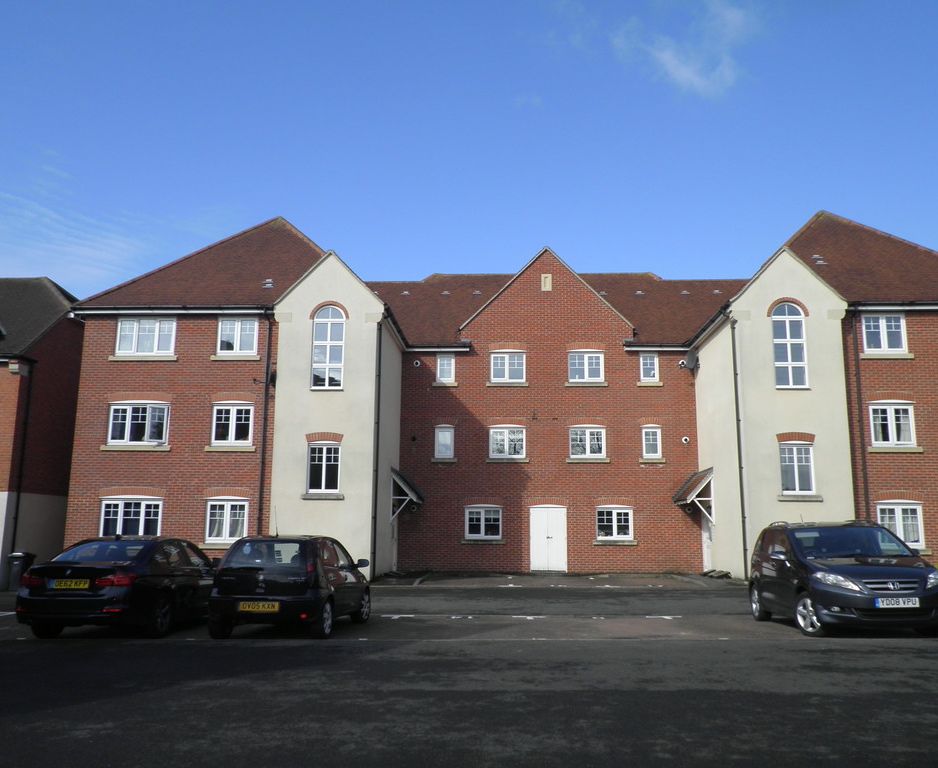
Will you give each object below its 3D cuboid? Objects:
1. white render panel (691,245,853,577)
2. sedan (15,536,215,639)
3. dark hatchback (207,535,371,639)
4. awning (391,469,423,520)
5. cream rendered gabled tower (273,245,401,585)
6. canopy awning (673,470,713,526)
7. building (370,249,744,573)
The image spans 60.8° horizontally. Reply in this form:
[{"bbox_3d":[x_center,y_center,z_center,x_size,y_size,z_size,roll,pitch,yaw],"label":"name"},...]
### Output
[{"bbox_3d":[8.841,1.066,23.615,3.060,9.170,4.600,0,-10,3],"label":"white render panel"},{"bbox_3d":[-5.185,3.138,12.631,1.850,1.440,4.624,0,-11,1],"label":"sedan"},{"bbox_3d":[-2.633,3.095,12.541,1.690,1.450,3.839,0,-11,5],"label":"dark hatchback"},{"bbox_3d":[-1.832,3.535,25.204,0.930,1.720,2.150,0,-10,3],"label":"awning"},{"bbox_3d":[-3.857,1.087,24.184,3.080,9.190,4.600,0,-10,3],"label":"cream rendered gabled tower"},{"bbox_3d":[6.964,3.530,24.909,0.870,1.750,2.050,0,-10,3],"label":"canopy awning"},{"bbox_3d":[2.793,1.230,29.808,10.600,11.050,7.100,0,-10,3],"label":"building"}]

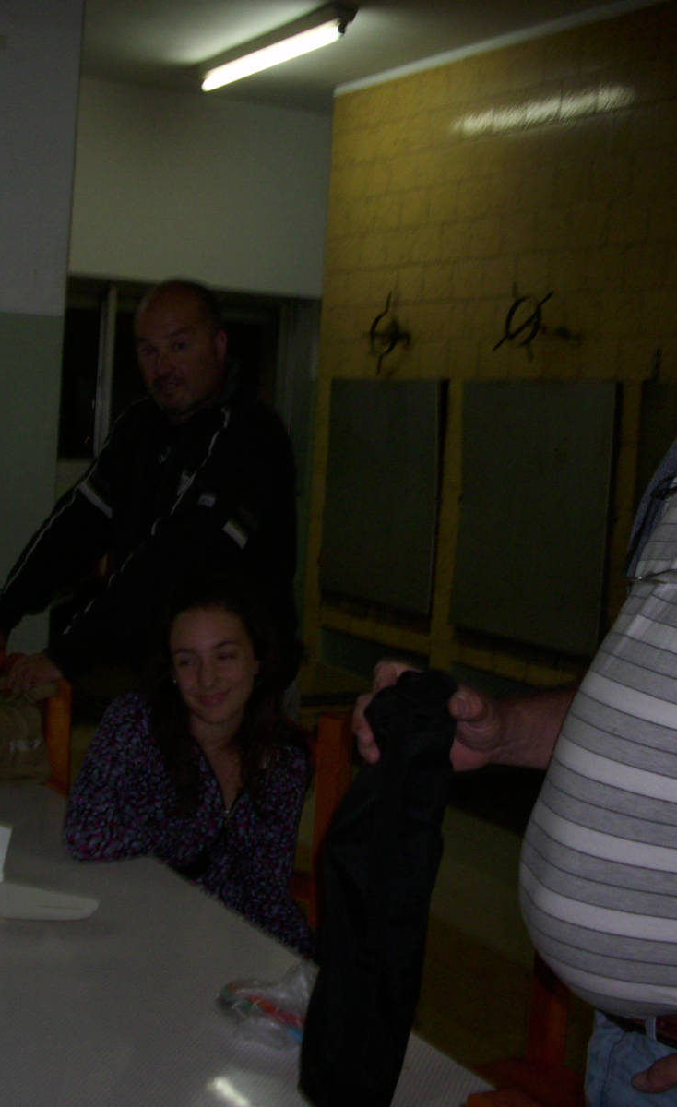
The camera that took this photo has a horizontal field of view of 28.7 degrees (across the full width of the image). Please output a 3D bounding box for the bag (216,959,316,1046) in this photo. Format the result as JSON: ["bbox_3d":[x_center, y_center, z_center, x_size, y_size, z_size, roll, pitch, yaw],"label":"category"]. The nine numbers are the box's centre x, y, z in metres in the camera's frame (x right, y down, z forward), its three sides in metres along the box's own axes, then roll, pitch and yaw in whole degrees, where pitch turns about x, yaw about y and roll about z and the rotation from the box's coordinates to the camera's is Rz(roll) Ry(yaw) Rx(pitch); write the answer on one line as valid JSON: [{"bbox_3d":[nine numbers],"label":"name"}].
[{"bbox_3d":[-0.060,0.520,1.510,0.170,0.055,0.140,8,7,37],"label":"bag"}]

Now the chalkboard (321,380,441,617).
[{"bbox_3d":[0.187,-0.294,6.385,0.030,1.070,0.890,-1,7,-35],"label":"chalkboard"}]

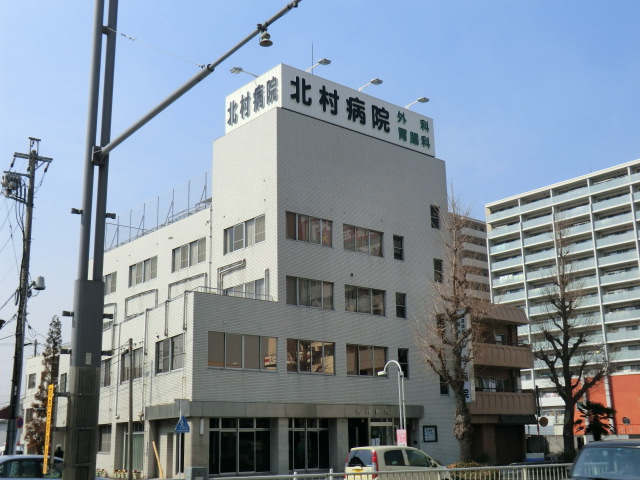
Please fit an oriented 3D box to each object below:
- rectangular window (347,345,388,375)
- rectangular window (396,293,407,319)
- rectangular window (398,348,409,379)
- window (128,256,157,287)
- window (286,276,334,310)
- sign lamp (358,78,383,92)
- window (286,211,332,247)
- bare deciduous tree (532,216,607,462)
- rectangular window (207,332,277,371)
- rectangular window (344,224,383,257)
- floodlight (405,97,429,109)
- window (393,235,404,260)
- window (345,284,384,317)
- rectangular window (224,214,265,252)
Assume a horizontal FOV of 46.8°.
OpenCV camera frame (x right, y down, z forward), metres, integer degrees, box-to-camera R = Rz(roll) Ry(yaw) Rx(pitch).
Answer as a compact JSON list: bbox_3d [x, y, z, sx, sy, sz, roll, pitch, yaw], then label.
[{"bbox_3d":[2.530,6.526,39.914,3.072,1.650,0.150,11,-19,-39],"label":"rectangular window"},{"bbox_3d":[5.055,4.083,46.103,0.924,1.551,0.150,11,-20,-38],"label":"rectangular window"},{"bbox_3d":[5.075,7.510,45.118,0.889,1.807,0.150,11,-20,-38],"label":"rectangular window"},{"bbox_3d":[-12.543,2.241,52.338,0.150,1.597,3.937,12,-20,-40],"label":"window"},{"bbox_3d":[-0.519,2.759,38.233,3.165,1.450,0.150,11,-19,-39],"label":"window"},{"bbox_3d":[3.191,-9.760,47.090,0.420,0.400,2.148,11,-20,-38],"label":"sign lamp"},{"bbox_3d":[-0.574,-0.540,39.089,3.165,1.442,0.150,11,-19,-39],"label":"window"},{"bbox_3d":[11.578,4.558,34.063,3.431,11.660,3.431,-6,-15,18],"label":"bare deciduous tree"},{"bbox_3d":[-3.906,5.758,38.029,4.268,1.804,0.150,11,-20,-38],"label":"rectangular window"},{"bbox_3d":[2.678,0.047,45.271,3.310,1.598,0.150,11,-20,-38],"label":"rectangular window"},{"bbox_3d":[6.490,-9.161,49.743,0.420,0.400,2.094,11,-20,-38],"label":"floodlight"},{"bbox_3d":[4.566,0.478,43.385,0.813,1.430,0.150,11,-19,-39],"label":"window"},{"bbox_3d":[2.737,3.631,44.273,3.284,1.544,0.150,11,-20,-38],"label":"window"},{"bbox_3d":[-4.045,-0.264,39.930,0.150,1.442,3.761,11,-19,-39],"label":"rectangular window"}]

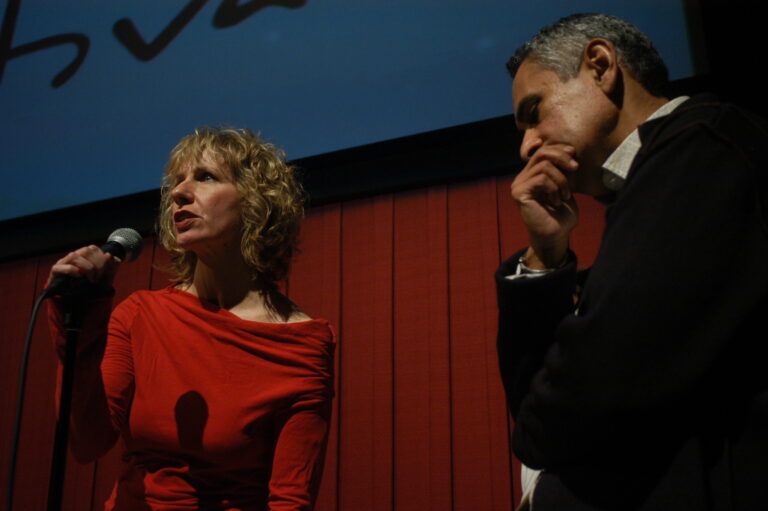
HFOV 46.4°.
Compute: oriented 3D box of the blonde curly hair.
[{"bbox_3d":[-0.259,-0.086,1.520,0.240,0.265,0.245,-12,-20,37],"label":"blonde curly hair"}]

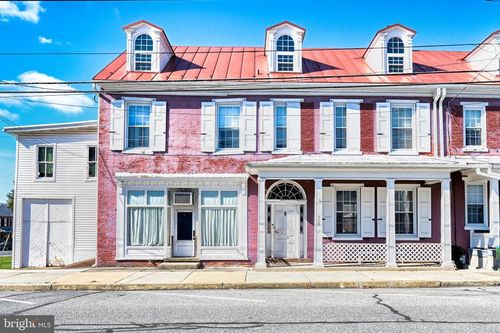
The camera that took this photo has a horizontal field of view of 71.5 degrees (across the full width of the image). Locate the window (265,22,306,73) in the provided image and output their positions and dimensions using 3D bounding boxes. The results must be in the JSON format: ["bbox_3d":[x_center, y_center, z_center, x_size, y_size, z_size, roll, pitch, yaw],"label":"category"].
[{"bbox_3d":[1.415,-4.858,15.296,1.677,2.156,2.300,0,-1,-2],"label":"window"}]

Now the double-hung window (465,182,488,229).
[{"bbox_3d":[9.034,1.544,13.906,0.955,1.889,0.150,0,-1,-2],"label":"double-hung window"}]

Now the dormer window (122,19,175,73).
[{"bbox_3d":[-4.301,-4.811,15.131,1.638,2.110,2.300,0,-1,-2],"label":"dormer window"}]

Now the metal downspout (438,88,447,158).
[{"bbox_3d":[7.585,-1.665,13.691,0.130,2.716,0.330,0,-1,-2],"label":"metal downspout"}]

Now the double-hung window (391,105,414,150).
[{"bbox_3d":[6.082,-1.562,13.886,0.976,1.895,0.150,0,-1,-2],"label":"double-hung window"}]

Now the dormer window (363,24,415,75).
[{"bbox_3d":[6.015,-4.790,15.428,1.625,2.072,2.300,0,-1,-2],"label":"dormer window"}]

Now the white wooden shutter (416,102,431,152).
[{"bbox_3d":[6.899,-1.540,13.809,0.544,1.971,0.050,0,-1,-2],"label":"white wooden shutter"}]

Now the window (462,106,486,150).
[{"bbox_3d":[9.001,-1.551,13.970,0.947,1.866,0.150,0,-1,-2],"label":"window"}]

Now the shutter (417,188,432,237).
[{"bbox_3d":[6.914,1.820,13.739,0.562,2.002,0.050,0,-1,-2],"label":"shutter"}]

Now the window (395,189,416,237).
[{"bbox_3d":[6.095,1.801,13.816,1.003,1.935,0.150,0,-1,-2],"label":"window"}]

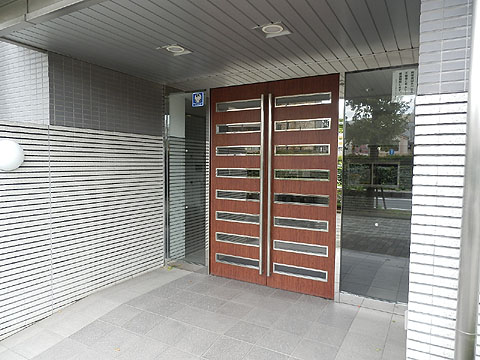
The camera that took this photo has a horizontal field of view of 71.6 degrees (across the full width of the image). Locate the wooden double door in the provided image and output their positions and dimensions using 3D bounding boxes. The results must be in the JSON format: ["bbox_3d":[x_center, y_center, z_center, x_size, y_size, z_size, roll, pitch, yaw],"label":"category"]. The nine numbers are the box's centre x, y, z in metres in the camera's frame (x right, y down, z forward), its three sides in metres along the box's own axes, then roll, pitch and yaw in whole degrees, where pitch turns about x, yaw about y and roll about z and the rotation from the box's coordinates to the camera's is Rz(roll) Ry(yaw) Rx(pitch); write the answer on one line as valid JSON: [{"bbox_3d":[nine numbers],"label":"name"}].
[{"bbox_3d":[0.319,0.065,3.858,1.579,2.368,0.100,2,4,28],"label":"wooden double door"}]

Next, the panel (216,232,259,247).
[{"bbox_3d":[-0.026,0.730,4.090,0.627,0.120,0.035,2,4,28],"label":"panel"}]

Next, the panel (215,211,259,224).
[{"bbox_3d":[-0.024,0.461,4.075,0.627,0.120,0.035,2,4,28],"label":"panel"}]

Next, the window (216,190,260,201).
[{"bbox_3d":[-0.022,0.190,4.060,0.627,0.122,0.035,2,4,28],"label":"window"}]

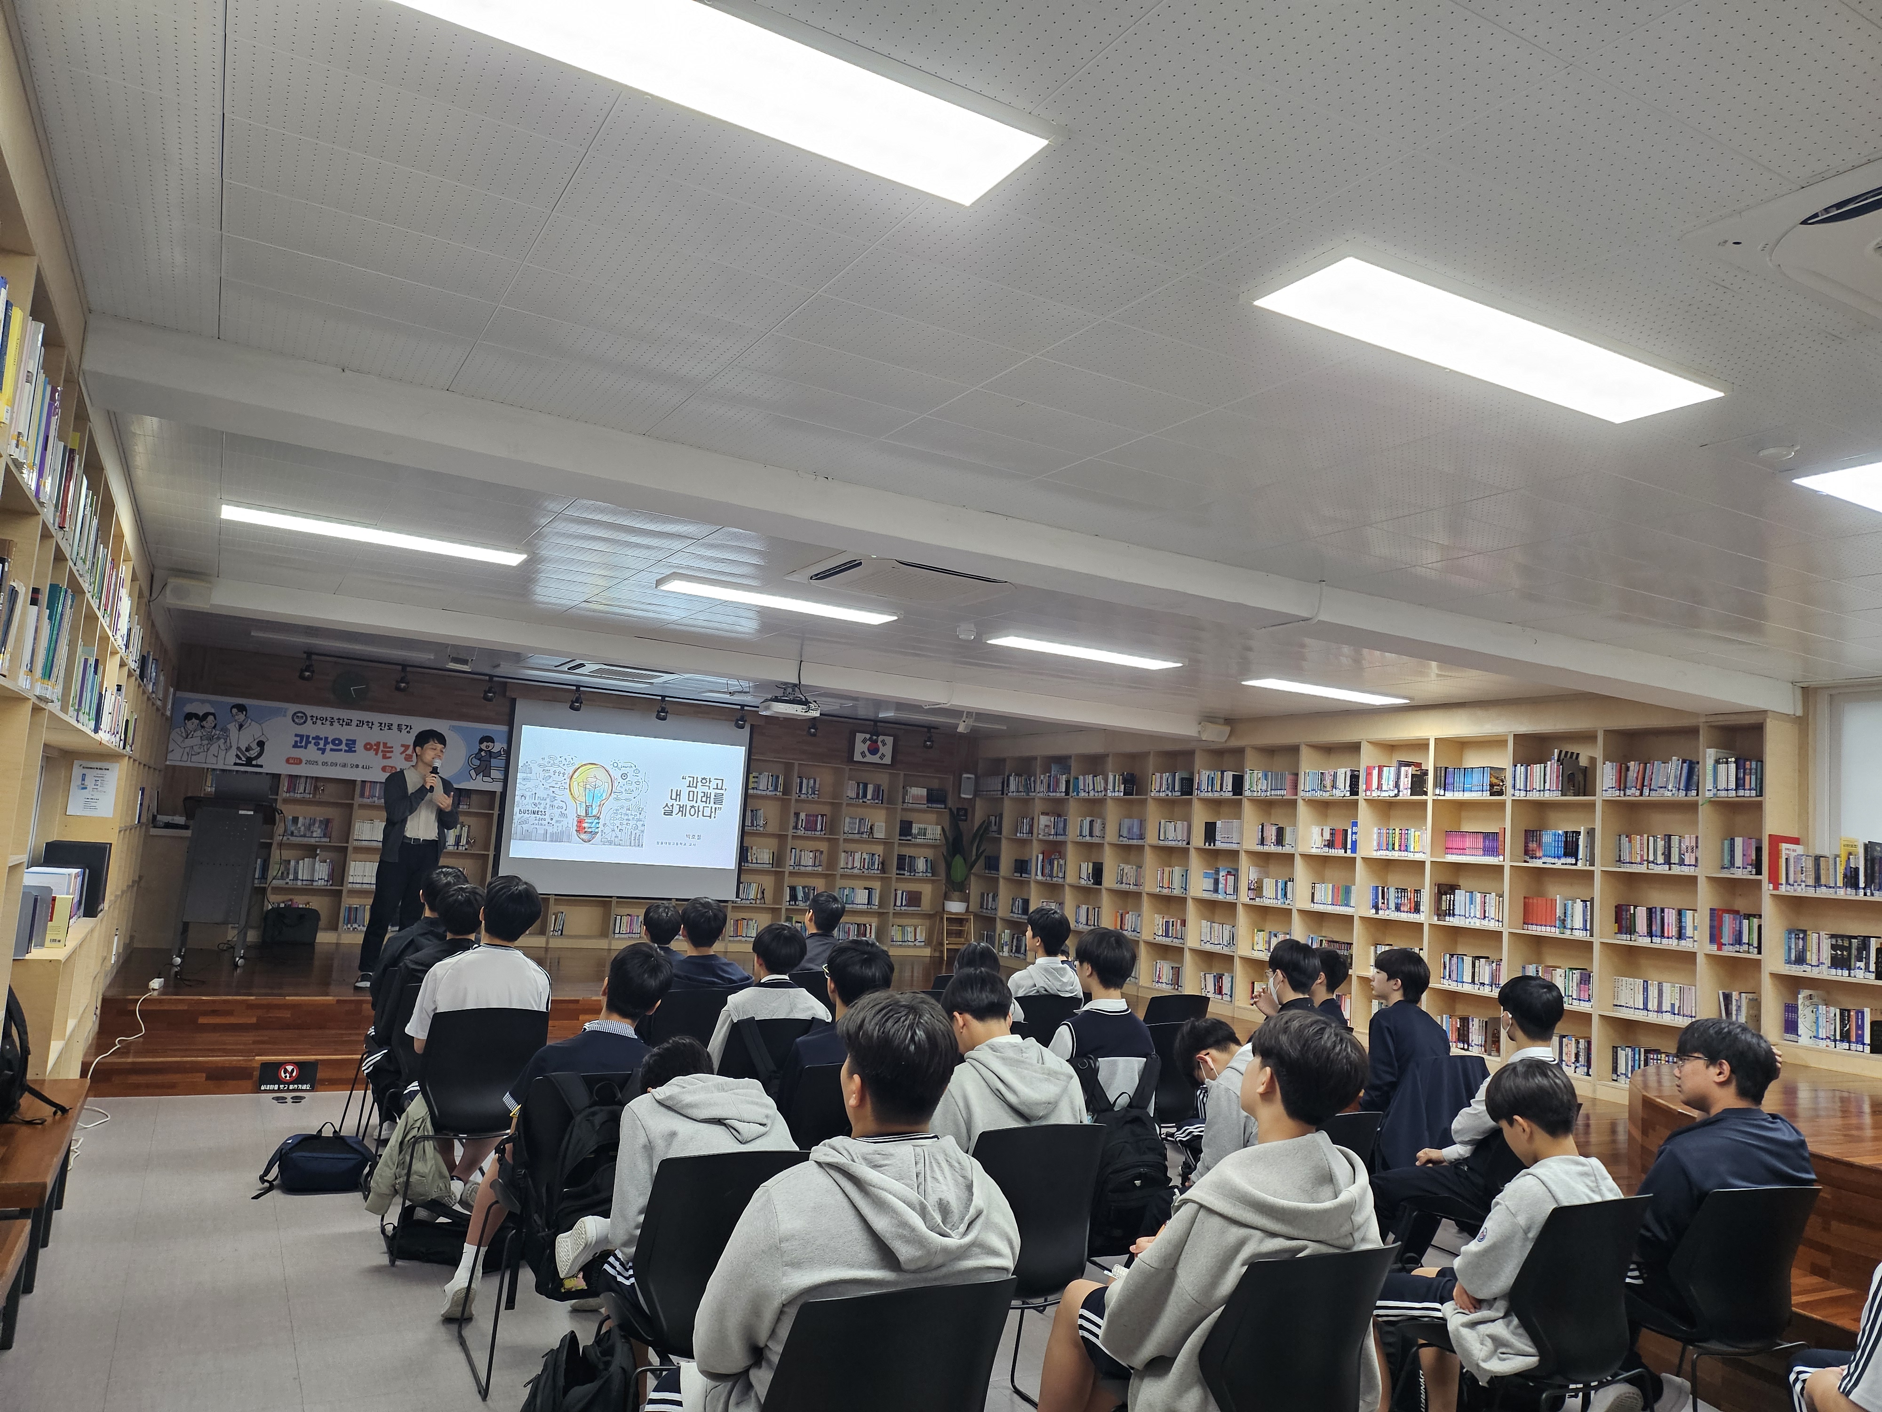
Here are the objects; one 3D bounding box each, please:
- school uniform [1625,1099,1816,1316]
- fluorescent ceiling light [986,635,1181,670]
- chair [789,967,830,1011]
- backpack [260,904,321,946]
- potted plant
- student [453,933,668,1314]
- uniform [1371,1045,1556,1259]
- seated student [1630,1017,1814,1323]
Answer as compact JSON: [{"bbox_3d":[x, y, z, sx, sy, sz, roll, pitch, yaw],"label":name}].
[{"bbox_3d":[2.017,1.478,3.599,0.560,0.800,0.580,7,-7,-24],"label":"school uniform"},{"bbox_3d":[0.849,-0.324,7.555,1.230,0.050,0.280,7,-7,-29],"label":"fluorescent ceiling light"},{"bbox_3d":[-0.745,1.762,6.765,0.500,0.820,0.530,7,-7,-29],"label":"chair"},{"bbox_3d":[-5.272,1.785,10.594,0.440,0.310,0.200,7,-7,-29],"label":"backpack"},{"bbox_3d":[0.265,1.621,13.597,0.500,1.060,0.460,4,-6,0],"label":"potted plant"},{"bbox_3d":[-1.173,1.343,4.136,0.520,1.220,0.700,7,-7,-29],"label":"student"},{"bbox_3d":[1.887,1.661,4.695,0.560,0.900,0.640,9,-8,-38],"label":"uniform"},{"bbox_3d":[2.001,1.487,3.647,0.560,1.260,0.700,7,-7,-24],"label":"seated student"}]

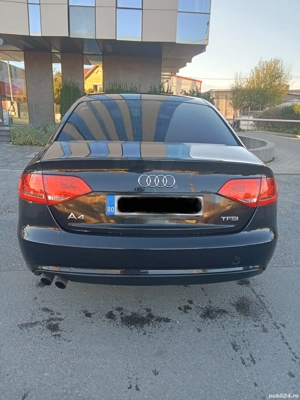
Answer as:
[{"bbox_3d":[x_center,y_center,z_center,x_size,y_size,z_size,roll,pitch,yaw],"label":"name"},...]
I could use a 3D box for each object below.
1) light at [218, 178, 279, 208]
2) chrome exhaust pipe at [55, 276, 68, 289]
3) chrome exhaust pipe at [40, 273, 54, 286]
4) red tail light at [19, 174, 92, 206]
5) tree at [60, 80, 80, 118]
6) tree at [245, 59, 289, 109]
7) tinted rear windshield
[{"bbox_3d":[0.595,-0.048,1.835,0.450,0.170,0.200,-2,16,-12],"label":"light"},{"bbox_3d":[-0.533,0.479,1.864,0.075,0.075,0.120,1,16,-4],"label":"chrome exhaust pipe"},{"bbox_3d":[-0.607,0.465,1.854,0.075,0.075,0.120,1,16,-4],"label":"chrome exhaust pipe"},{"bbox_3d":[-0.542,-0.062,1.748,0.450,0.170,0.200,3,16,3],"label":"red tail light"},{"bbox_3d":[-2.979,-3.339,11.780,0.900,2.200,0.900,-2,17,-14],"label":"tree"},{"bbox_3d":[9.173,-8.436,25.117,3.800,5.300,3.800,7,17,18],"label":"tree"},{"bbox_3d":[-0.008,-0.569,2.323,1.270,0.310,0.560,1,16,-4],"label":"tinted rear windshield"}]

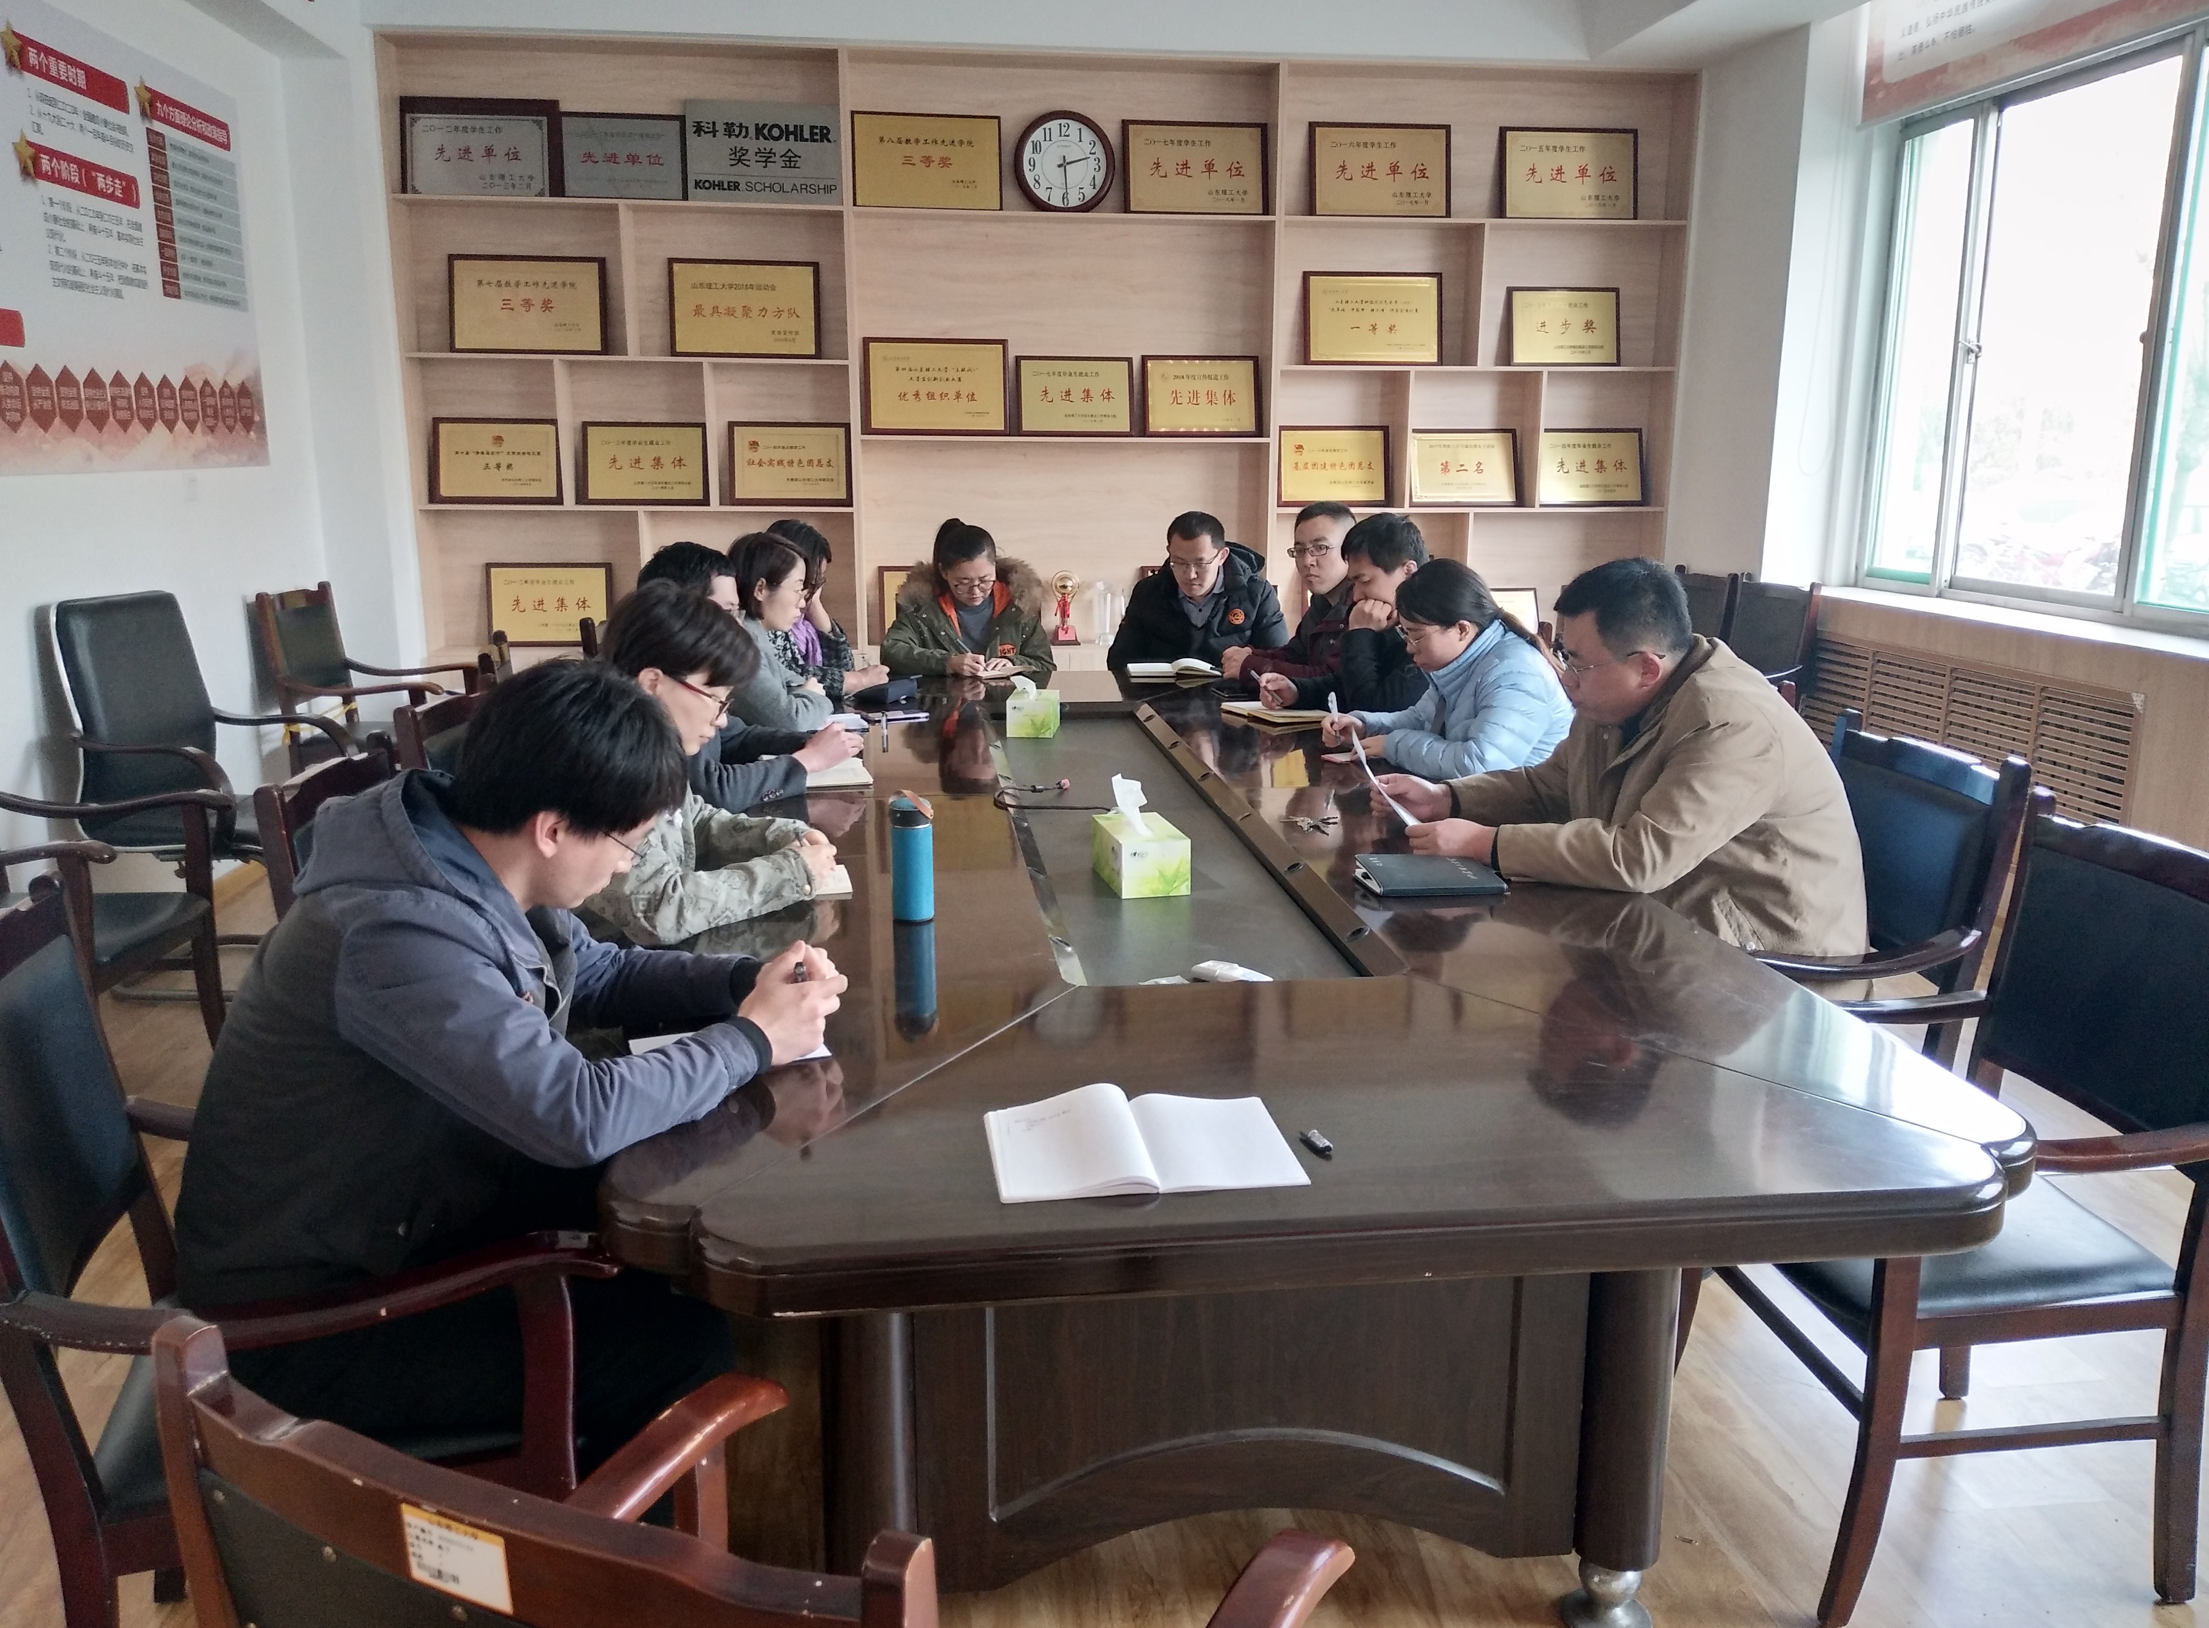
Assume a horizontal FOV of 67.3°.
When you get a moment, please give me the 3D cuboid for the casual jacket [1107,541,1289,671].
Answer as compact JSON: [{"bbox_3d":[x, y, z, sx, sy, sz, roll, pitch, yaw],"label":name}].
[{"bbox_3d":[0.356,-0.651,6.075,0.650,0.660,0.520,0,12,0],"label":"casual jacket"}]

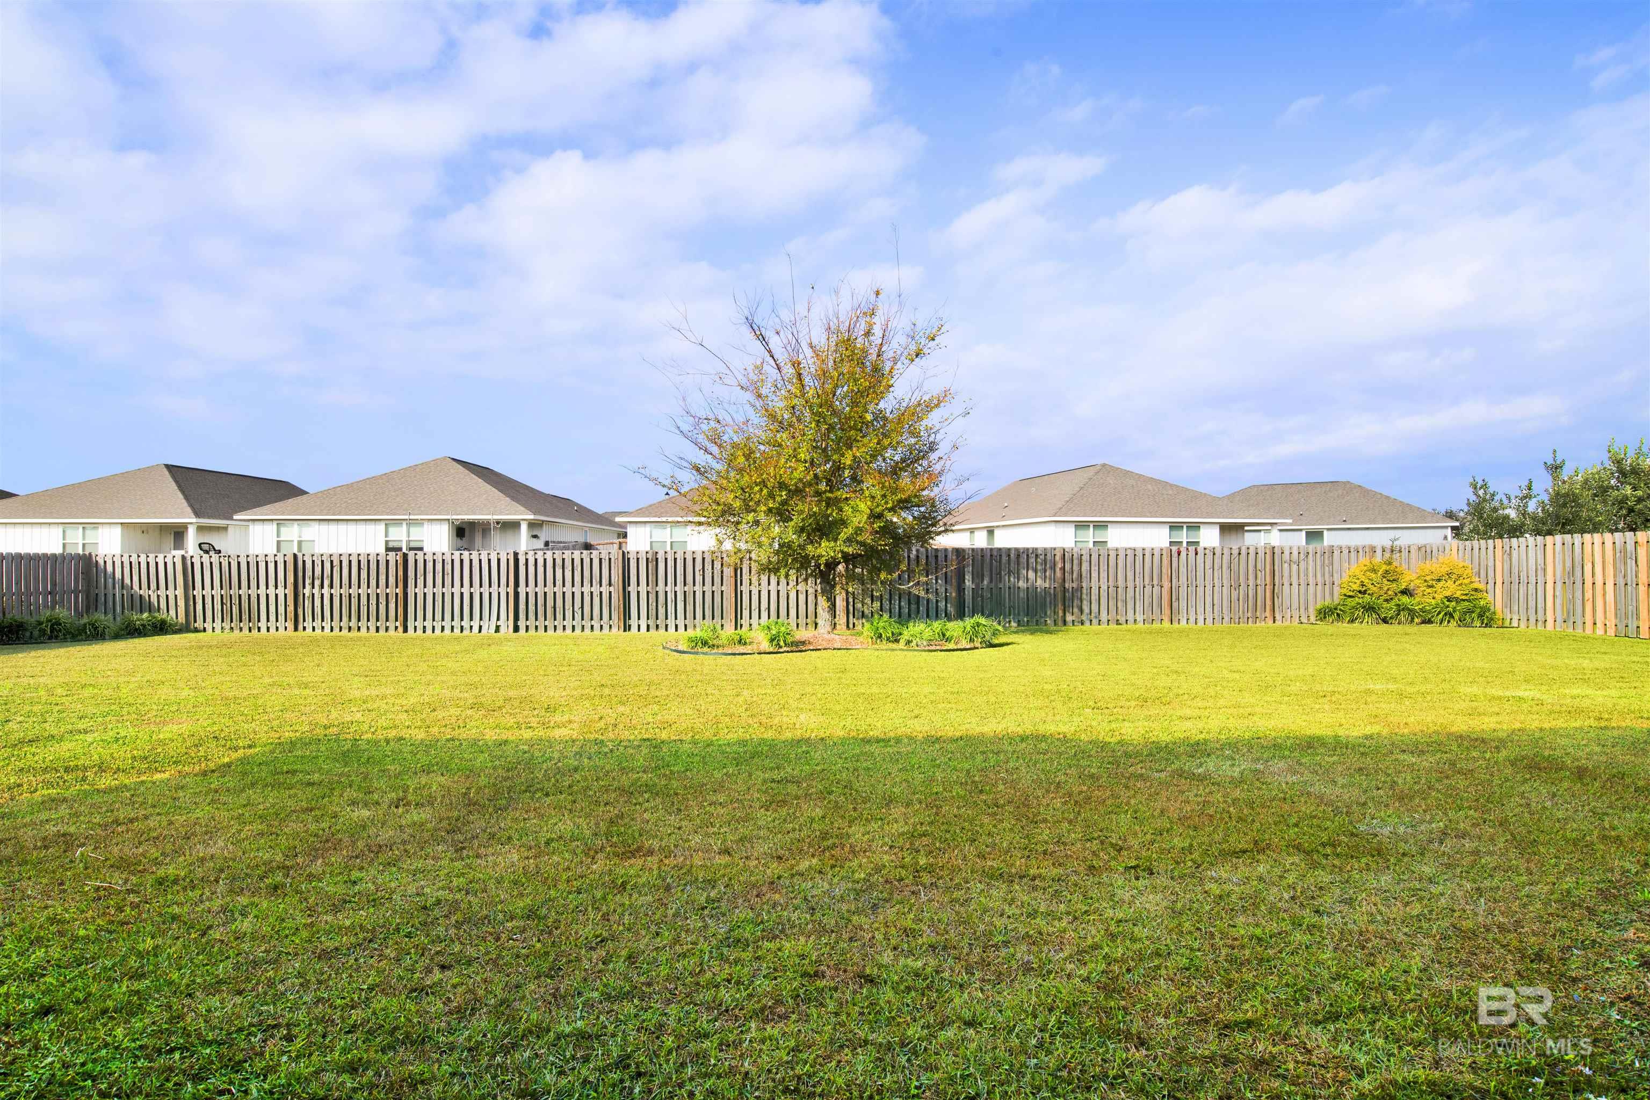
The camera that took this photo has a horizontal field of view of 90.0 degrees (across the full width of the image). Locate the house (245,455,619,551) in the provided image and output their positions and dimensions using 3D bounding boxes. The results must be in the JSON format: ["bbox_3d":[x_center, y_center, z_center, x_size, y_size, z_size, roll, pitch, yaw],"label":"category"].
[{"bbox_3d":[-19.200,-1.650,44.800,12.700,6.100,18.800,0,0,-2],"label":"house"}]

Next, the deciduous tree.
[{"bbox_3d":[-0.360,-1.840,16.500,6.400,7.000,6.200,0,0,0],"label":"deciduous tree"}]

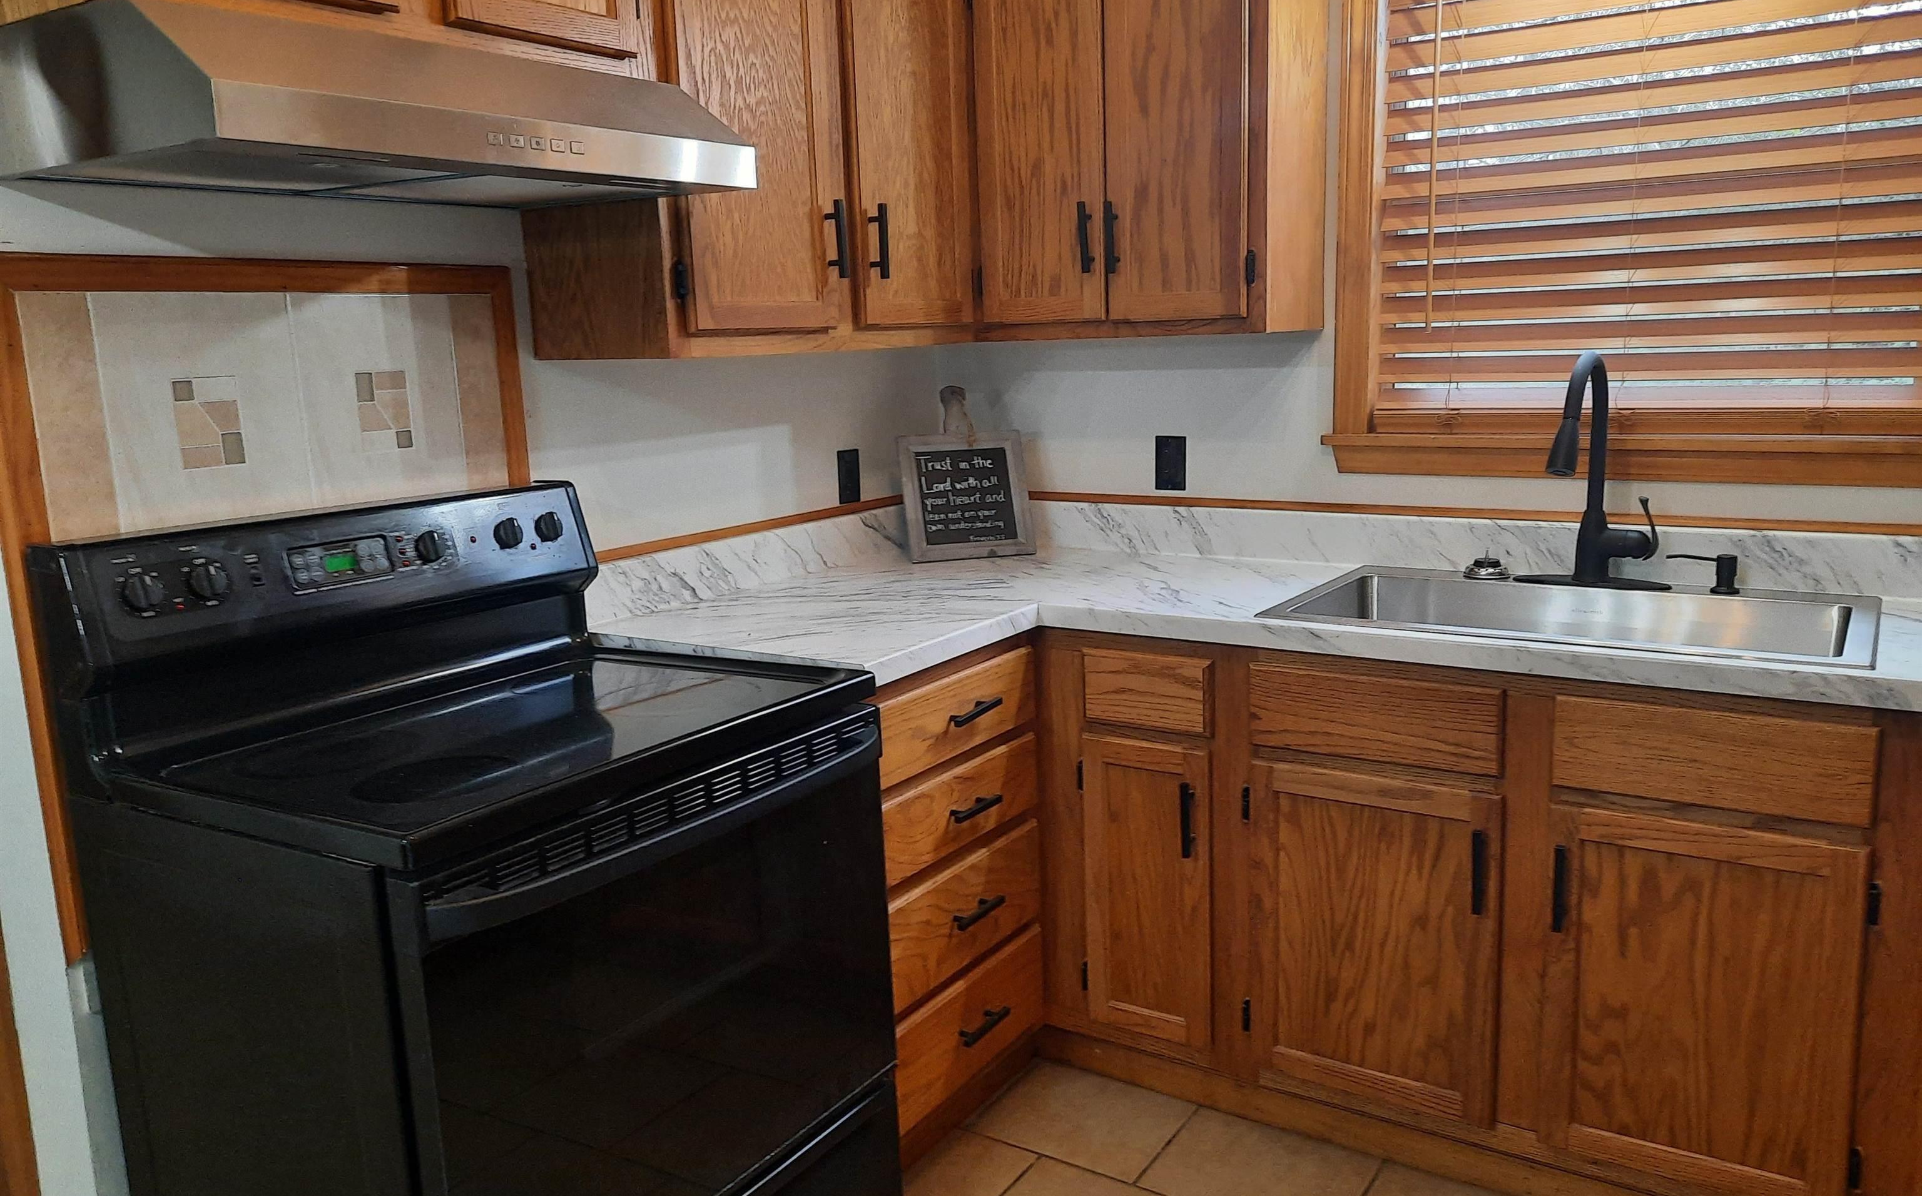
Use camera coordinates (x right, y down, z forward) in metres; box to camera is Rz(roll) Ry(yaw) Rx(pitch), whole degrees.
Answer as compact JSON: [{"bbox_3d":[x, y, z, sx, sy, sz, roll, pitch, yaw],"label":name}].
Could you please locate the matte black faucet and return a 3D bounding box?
[{"bbox_3d":[1.023,-0.200,2.284,0.254,0.400,0.260,6,13,37],"label":"matte black faucet"}]

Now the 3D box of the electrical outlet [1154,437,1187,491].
[{"bbox_3d":[0.438,-0.281,2.901,0.070,0.114,0.008,5,12,33],"label":"electrical outlet"}]

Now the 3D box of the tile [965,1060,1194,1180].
[{"bbox_3d":[0.222,0.933,2.484,0.327,0.010,0.278,5,12,33],"label":"tile"}]

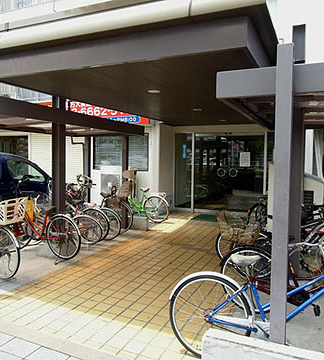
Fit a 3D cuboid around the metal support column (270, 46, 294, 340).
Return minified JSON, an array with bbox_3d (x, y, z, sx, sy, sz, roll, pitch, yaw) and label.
[{"bbox_3d":[0.830,0.236,2.304,0.100,2.270,0.100,2,4,24],"label":"metal support column"}]

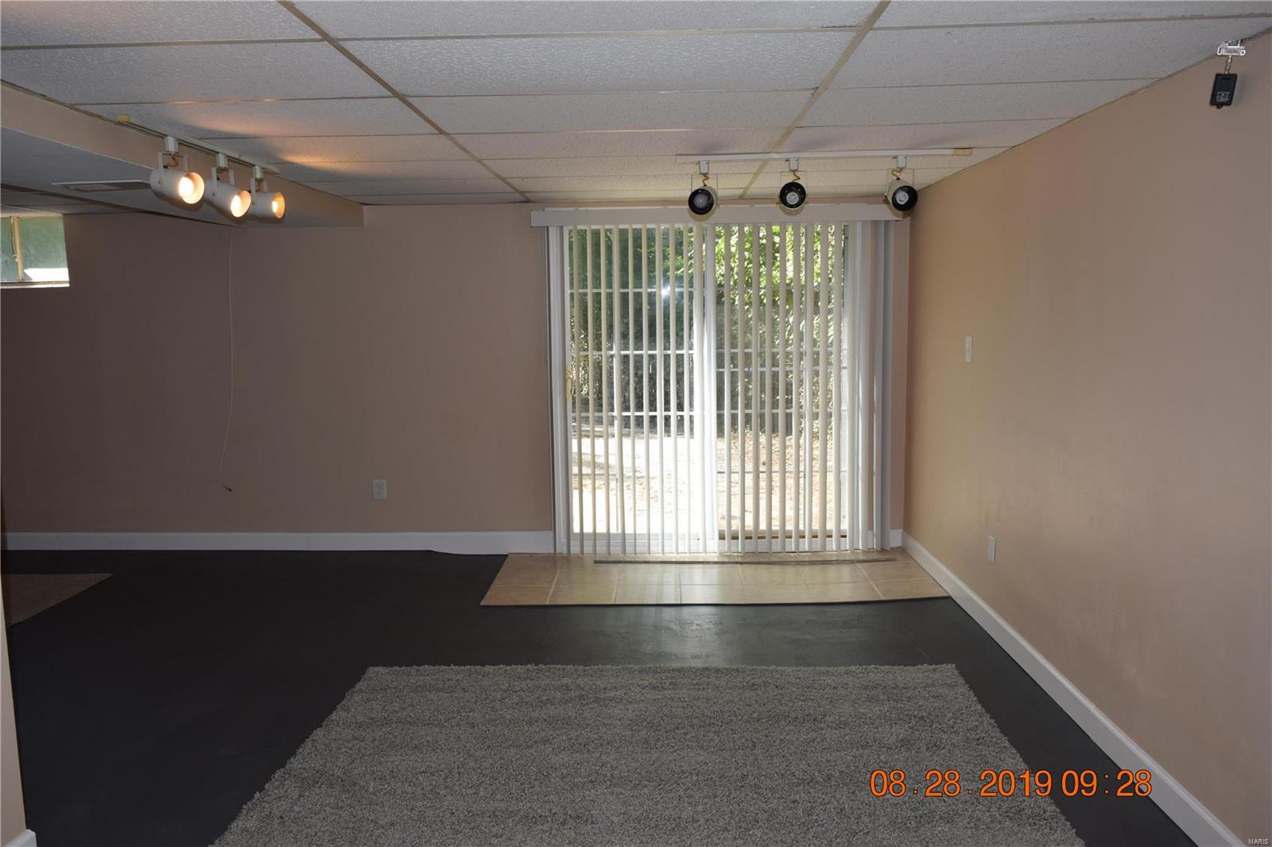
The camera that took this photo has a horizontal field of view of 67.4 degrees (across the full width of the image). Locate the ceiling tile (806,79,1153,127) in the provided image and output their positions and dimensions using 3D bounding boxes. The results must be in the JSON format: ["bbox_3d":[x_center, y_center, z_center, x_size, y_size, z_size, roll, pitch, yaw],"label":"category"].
[{"bbox_3d":[1.023,-1.018,3.040,0.944,0.022,0.586,-1,7,1],"label":"ceiling tile"}]

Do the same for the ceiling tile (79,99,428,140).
[{"bbox_3d":[-1.181,-0.995,3.094,0.978,0.022,0.586,-1,7,1],"label":"ceiling tile"}]

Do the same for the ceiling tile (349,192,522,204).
[{"bbox_3d":[-1.131,-1.291,5.425,0.988,0.022,0.432,-1,7,1],"label":"ceiling tile"}]

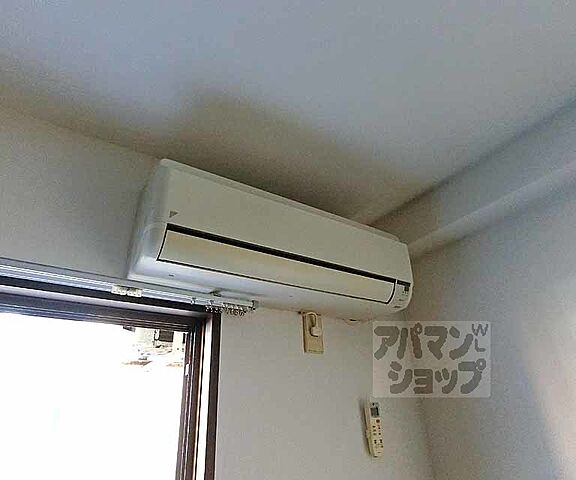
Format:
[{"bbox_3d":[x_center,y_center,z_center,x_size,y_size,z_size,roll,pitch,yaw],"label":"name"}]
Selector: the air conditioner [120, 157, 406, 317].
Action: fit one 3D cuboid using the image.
[{"bbox_3d":[0.014,0.038,0.965,0.810,0.265,0.195,15,-32,-29],"label":"air conditioner"}]

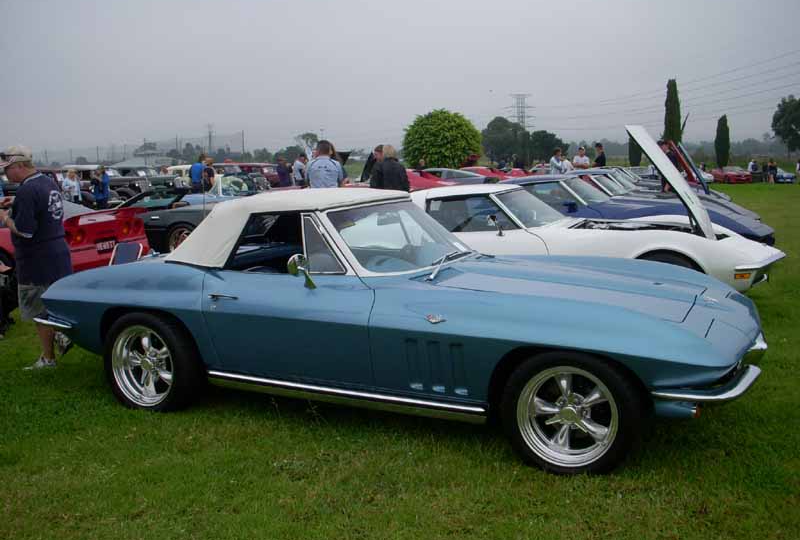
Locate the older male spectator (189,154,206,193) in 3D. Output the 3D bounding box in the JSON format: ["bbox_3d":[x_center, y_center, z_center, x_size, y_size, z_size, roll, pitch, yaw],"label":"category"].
[{"bbox_3d":[-5.525,-2.288,24.108,0.500,1.750,0.360,4,8,30],"label":"older male spectator"}]

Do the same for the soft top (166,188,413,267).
[{"bbox_3d":[-0.692,-0.299,5.545,1.280,0.430,1.300,3,8,24],"label":"soft top"}]

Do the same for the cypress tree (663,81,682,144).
[{"bbox_3d":[26.388,-14.076,85.587,1.750,8.900,1.750,0,8,0],"label":"cypress tree"}]

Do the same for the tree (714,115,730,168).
[{"bbox_3d":[26.502,-10.318,72.308,1.250,4.900,1.250,0,7,0],"label":"tree"}]

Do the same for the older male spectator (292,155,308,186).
[{"bbox_3d":[-2.485,-2.068,22.109,0.380,1.730,0.500,-1,7,-3],"label":"older male spectator"}]

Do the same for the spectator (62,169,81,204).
[{"bbox_3d":[-8.339,-1.774,22.407,0.500,1.620,0.360,1,8,9],"label":"spectator"}]

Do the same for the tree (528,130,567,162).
[{"bbox_3d":[23.523,-19.116,140.416,6.200,6.300,6.000,0,8,0],"label":"tree"}]

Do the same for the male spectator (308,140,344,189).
[{"bbox_3d":[-1.108,-1.035,13.117,0.550,1.780,0.360,0,8,3],"label":"male spectator"}]

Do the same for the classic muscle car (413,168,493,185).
[{"bbox_3d":[0.853,-2.233,24.579,4.500,1.190,1.800,3,8,24],"label":"classic muscle car"}]

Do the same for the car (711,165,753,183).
[{"bbox_3d":[22.649,-6.456,60.000,1.800,1.200,4.400,-1,7,-5],"label":"car"}]

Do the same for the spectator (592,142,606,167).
[{"bbox_3d":[5.145,-2.379,22.612,0.380,1.790,0.500,-3,8,-18],"label":"spectator"}]

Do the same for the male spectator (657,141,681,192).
[{"bbox_3d":[5.450,-1.737,17.911,0.400,1.770,0.500,0,7,6],"label":"male spectator"}]

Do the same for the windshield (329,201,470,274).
[{"bbox_3d":[0.041,-0.195,5.105,0.500,0.380,1.360,3,8,26],"label":"windshield"}]

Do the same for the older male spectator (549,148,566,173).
[{"bbox_3d":[4.642,-2.734,26.108,0.380,1.740,0.500,5,9,36],"label":"older male spectator"}]

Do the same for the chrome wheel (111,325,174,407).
[{"bbox_3d":[-1.448,0.545,5.175,0.470,0.470,0.200,3,8,25],"label":"chrome wheel"}]

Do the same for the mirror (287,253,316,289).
[{"bbox_3d":[-0.490,0.005,4.502,0.135,0.185,0.120,3,8,25],"label":"mirror"}]

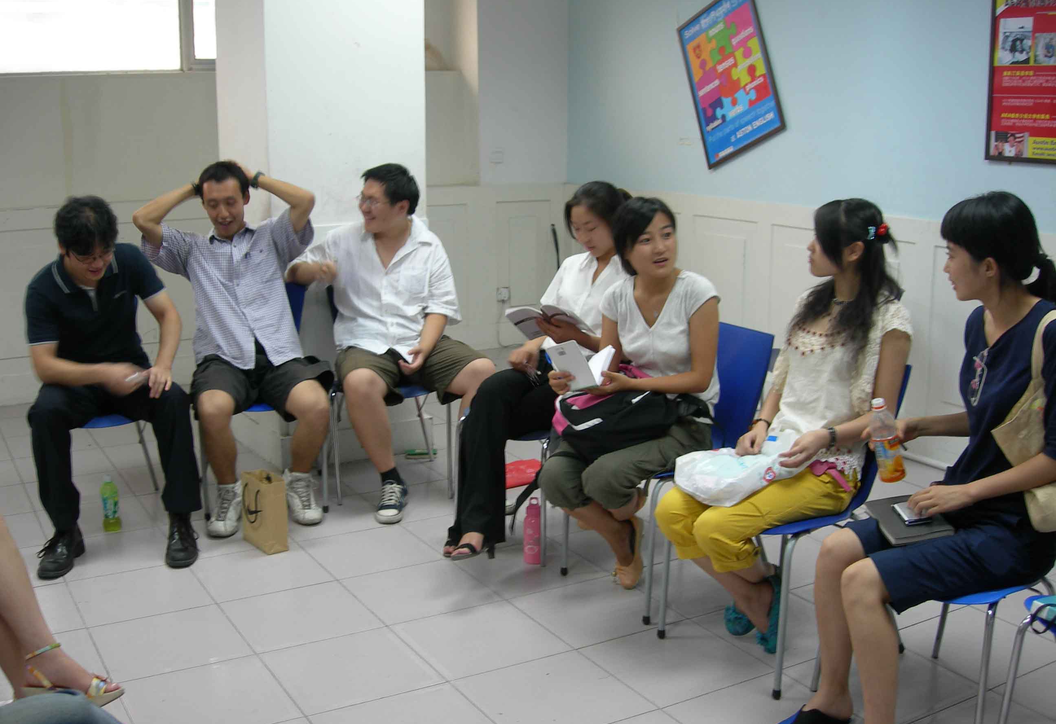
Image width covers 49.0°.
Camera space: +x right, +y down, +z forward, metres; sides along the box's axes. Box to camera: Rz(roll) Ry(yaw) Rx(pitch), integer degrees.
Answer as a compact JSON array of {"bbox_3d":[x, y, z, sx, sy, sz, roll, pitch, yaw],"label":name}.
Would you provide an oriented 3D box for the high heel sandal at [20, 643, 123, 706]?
[{"bbox_3d":[-1.112,0.771,2.791,0.235,0.155,0.090,-7,14,-33],"label":"high heel sandal"}]

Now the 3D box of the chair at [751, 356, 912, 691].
[{"bbox_3d":[0.711,0.402,3.147,0.530,0.810,0.470,-6,13,-30],"label":"chair"}]

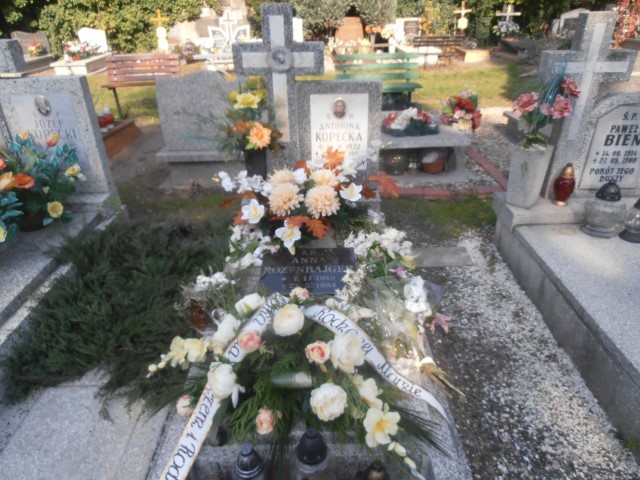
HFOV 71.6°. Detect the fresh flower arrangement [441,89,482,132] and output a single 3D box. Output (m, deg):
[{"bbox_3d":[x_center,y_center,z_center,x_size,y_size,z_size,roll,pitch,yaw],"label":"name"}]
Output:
[{"bbox_3d":[1.360,-1.258,4.300,0.390,0.400,0.340,0,28,1],"label":"fresh flower arrangement"}]

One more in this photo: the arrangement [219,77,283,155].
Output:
[{"bbox_3d":[-0.407,-0.713,2.598,0.373,0.464,0.280,-2,29,0],"label":"arrangement"}]

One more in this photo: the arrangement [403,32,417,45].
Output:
[{"bbox_3d":[2.469,-5.527,12.170,0.420,0.360,0.360,-1,29,0],"label":"arrangement"}]

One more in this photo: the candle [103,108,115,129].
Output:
[{"bbox_3d":[-2.257,-1.306,4.735,0.121,0.231,0.125,-2,29,0],"label":"candle"}]

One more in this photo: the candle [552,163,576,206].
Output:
[{"bbox_3d":[1.401,-0.315,2.543,0.121,0.273,0.125,-2,29,0],"label":"candle"}]

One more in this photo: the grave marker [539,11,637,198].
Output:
[{"bbox_3d":[1.570,-0.793,2.750,0.520,1.110,0.120,0,28,1],"label":"grave marker"}]

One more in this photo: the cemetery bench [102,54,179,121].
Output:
[{"bbox_3d":[-2.600,-2.269,6.570,1.100,0.850,0.500,-2,28,-2],"label":"cemetery bench"}]

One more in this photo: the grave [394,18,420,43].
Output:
[{"bbox_3d":[2.100,-5.000,10.648,0.626,0.568,0.200,-2,29,0],"label":"grave"}]

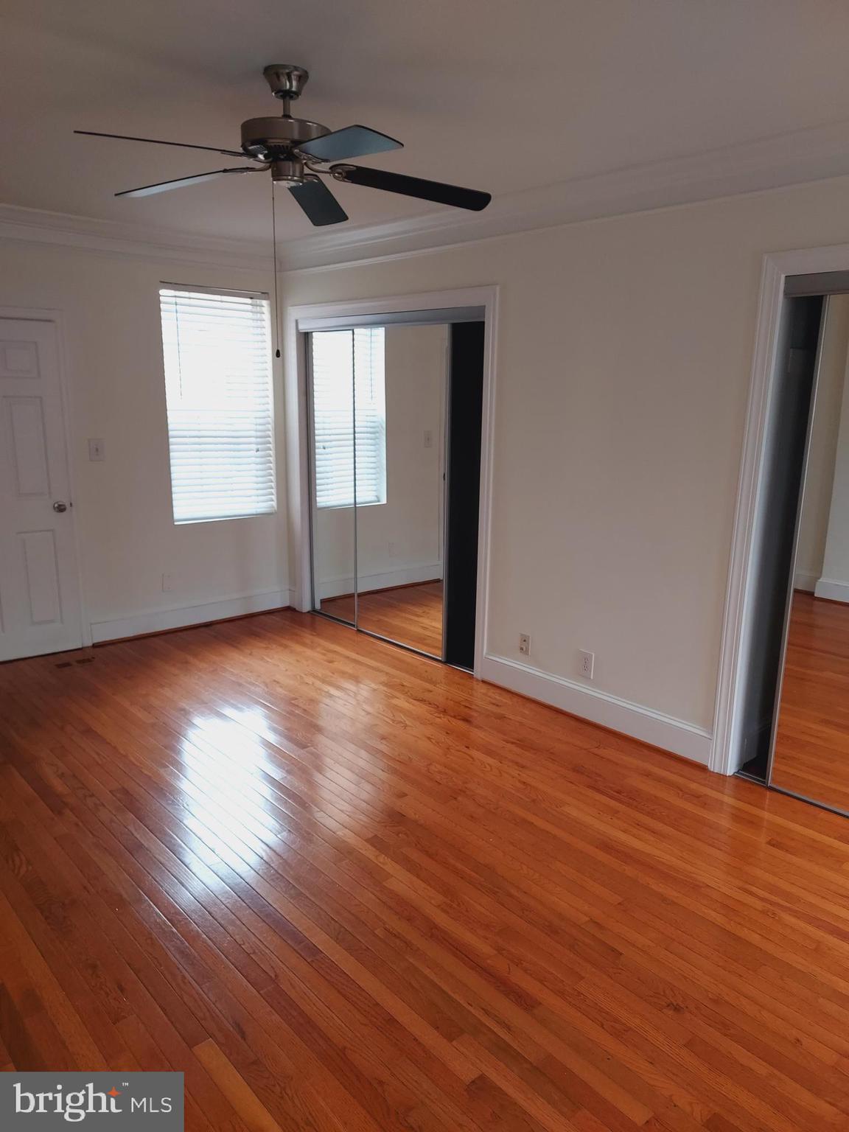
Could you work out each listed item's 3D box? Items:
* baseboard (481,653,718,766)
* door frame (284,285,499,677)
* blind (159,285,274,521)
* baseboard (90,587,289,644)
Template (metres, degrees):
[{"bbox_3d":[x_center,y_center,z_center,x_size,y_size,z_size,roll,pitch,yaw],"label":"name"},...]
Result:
[{"bbox_3d":[0.828,0.713,4.091,0.027,0.151,1.430,-11,17,-41],"label":"baseboard"},{"bbox_3d":[-0.264,-0.589,5.121,0.120,2.195,2.020,-11,17,-41],"label":"door frame"},{"bbox_3d":[-1.392,-1.078,5.411,0.780,1.525,0.055,-11,17,-41],"label":"blind"},{"bbox_3d":[-1.584,0.328,5.547,1.495,0.159,0.027,-11,17,-41],"label":"baseboard"}]

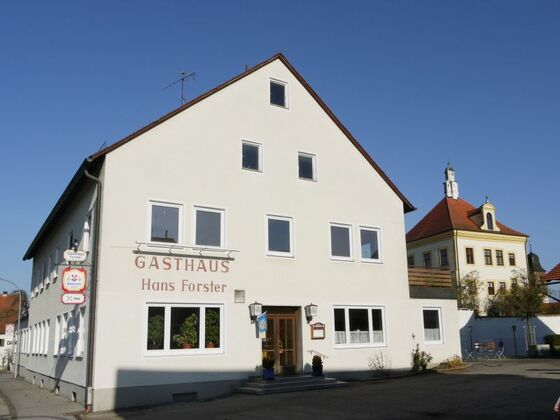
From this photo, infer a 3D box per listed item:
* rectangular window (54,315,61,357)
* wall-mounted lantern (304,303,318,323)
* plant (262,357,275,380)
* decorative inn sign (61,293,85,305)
[{"bbox_3d":[-8.312,4.678,17.559,0.140,1.460,1.150,8,-18,-32],"label":"rectangular window"},{"bbox_3d":[1.122,3.647,16.615,0.380,0.697,0.420,8,-18,-32],"label":"wall-mounted lantern"},{"bbox_3d":[-0.350,4.923,14.583,0.376,0.686,0.376,-2,-15,0],"label":"plant"},{"bbox_3d":[-6.176,2.663,14.036,0.662,0.313,0.100,8,-18,-32],"label":"decorative inn sign"}]

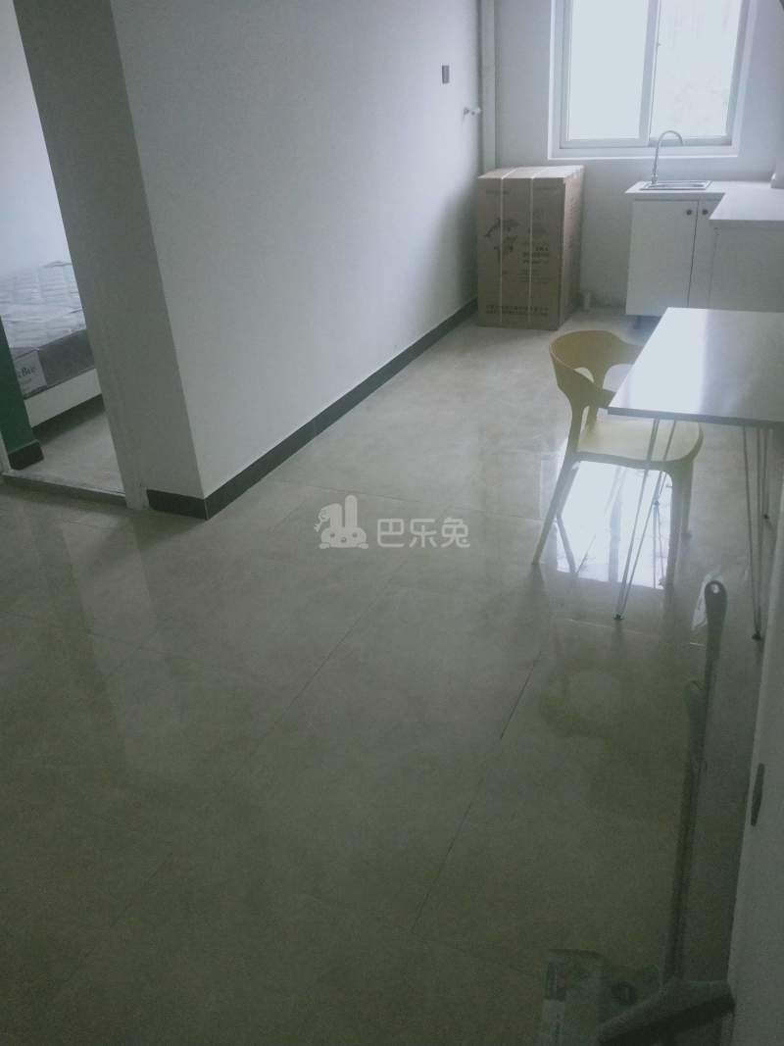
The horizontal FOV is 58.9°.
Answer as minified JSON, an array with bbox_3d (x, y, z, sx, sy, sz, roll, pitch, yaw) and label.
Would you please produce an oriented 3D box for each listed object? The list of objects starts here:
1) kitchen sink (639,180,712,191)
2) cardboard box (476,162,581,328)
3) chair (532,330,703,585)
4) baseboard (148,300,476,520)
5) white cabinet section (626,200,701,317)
[{"bbox_3d":[2.006,-2.289,4.922,0.425,0.185,0.521,10,32,23],"label":"kitchen sink"},{"bbox_3d":[1.082,-2.116,5.338,0.630,1.028,0.808,10,32,23],"label":"cardboard box"},{"bbox_3d":[0.810,-0.238,2.454,0.559,0.778,0.439,10,32,23],"label":"chair"},{"bbox_3d":[-0.144,-0.898,4.136,0.296,0.103,3.558,10,31,22],"label":"baseboard"},{"bbox_3d":[1.957,-1.927,4.982,0.418,0.763,0.562,10,32,23],"label":"white cabinet section"}]

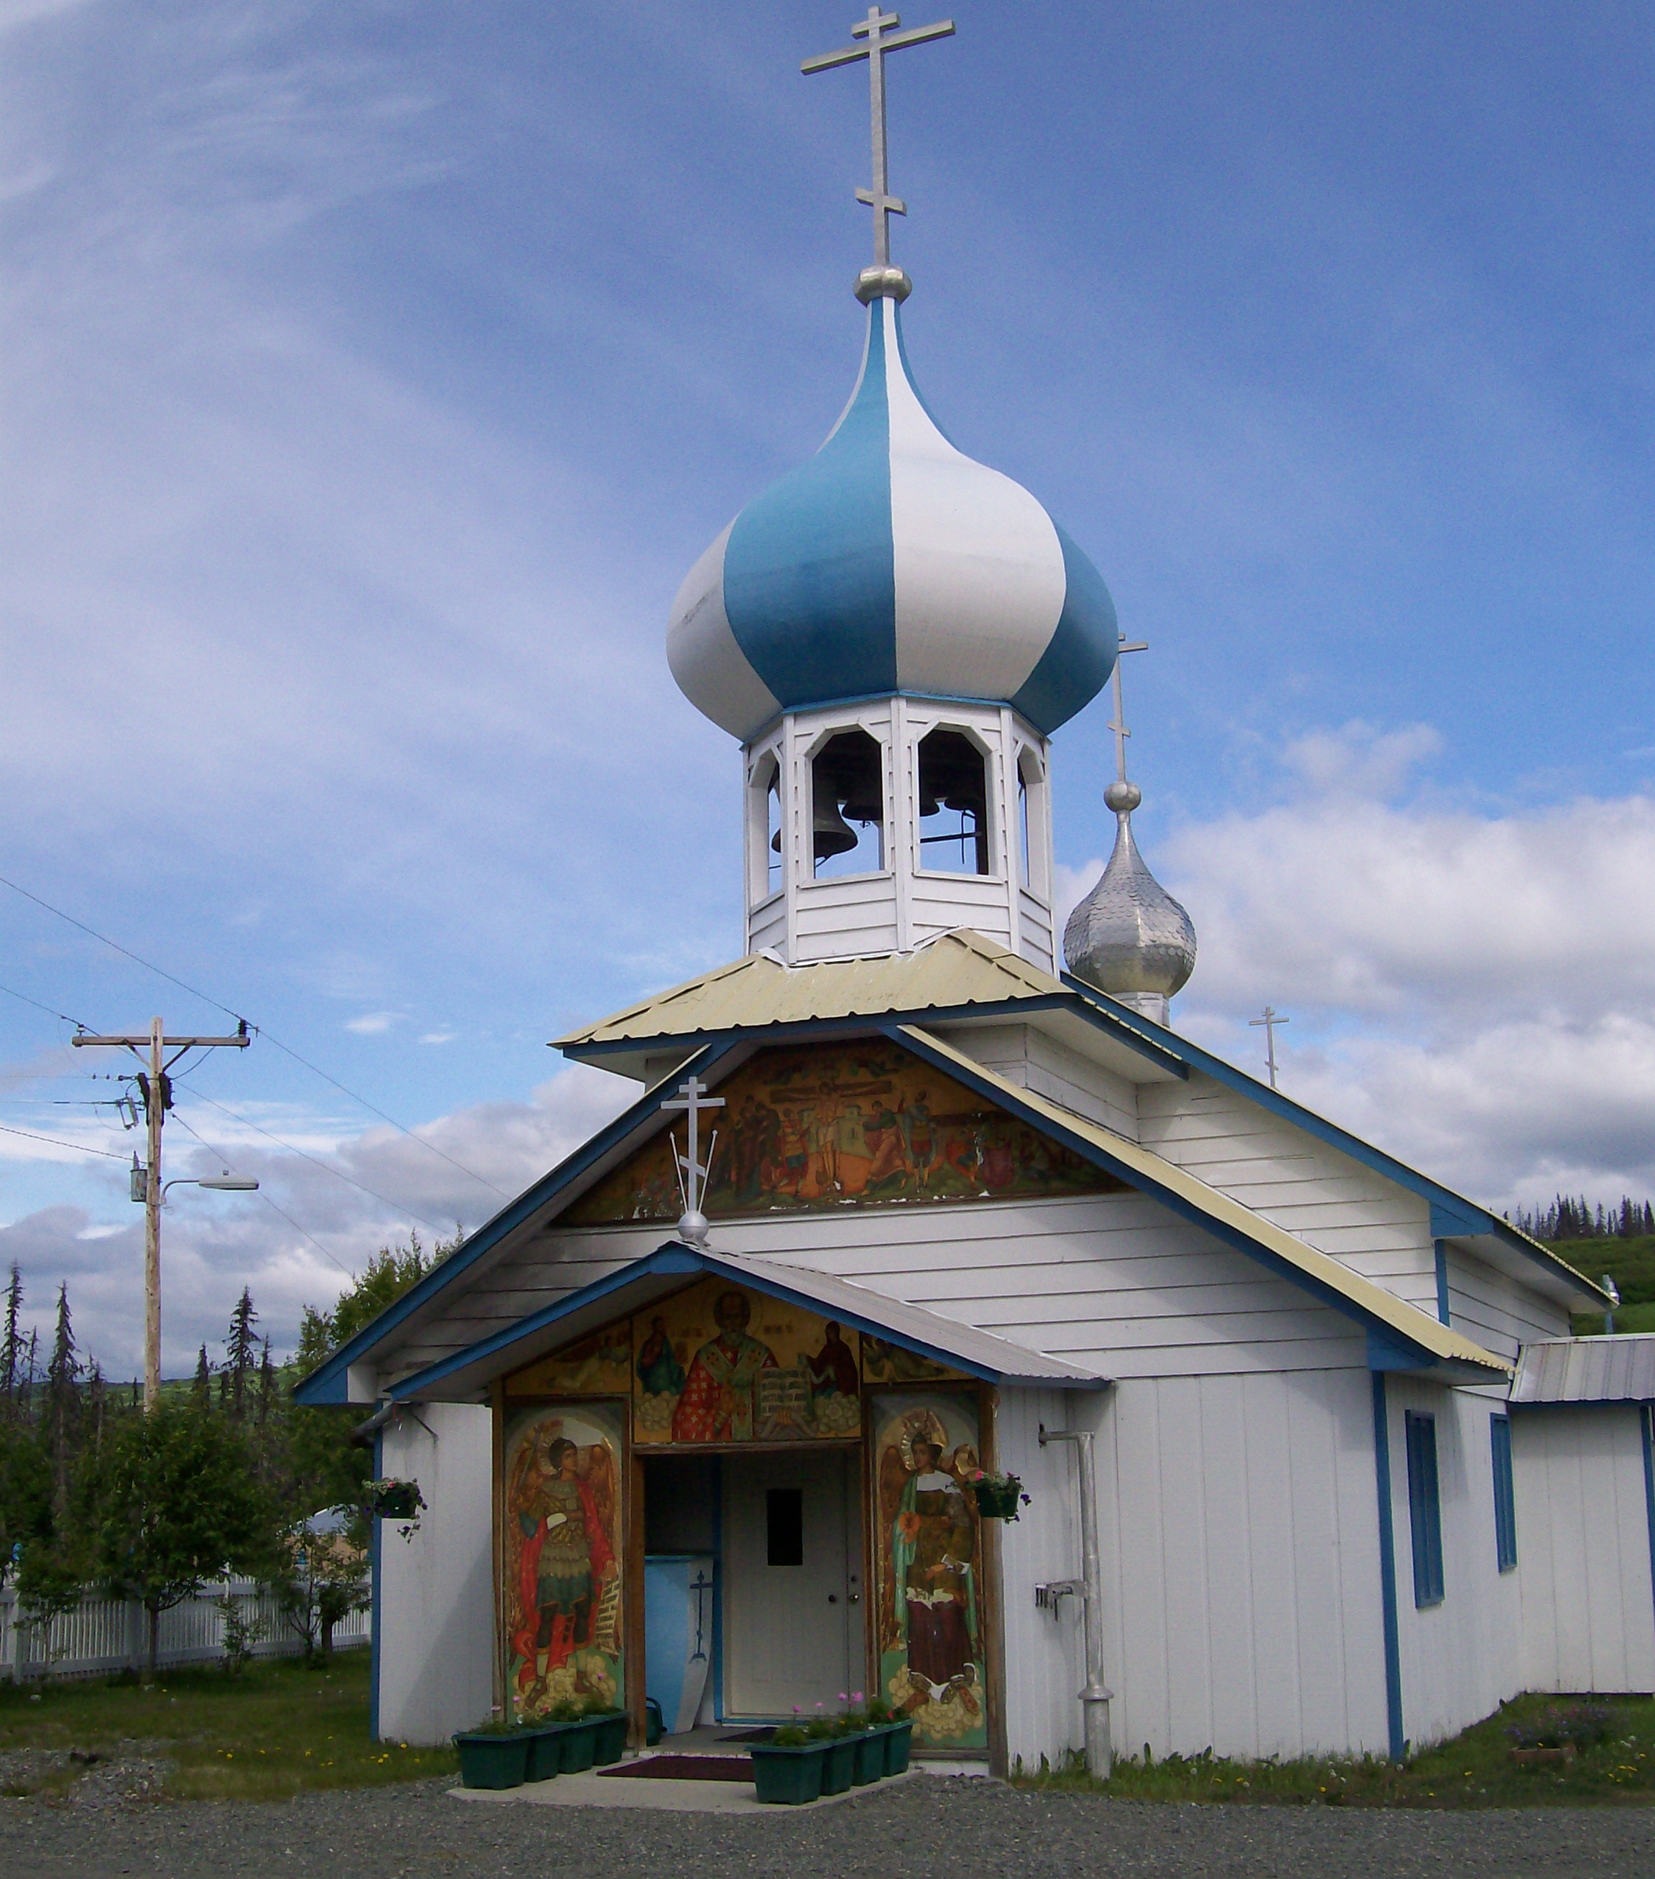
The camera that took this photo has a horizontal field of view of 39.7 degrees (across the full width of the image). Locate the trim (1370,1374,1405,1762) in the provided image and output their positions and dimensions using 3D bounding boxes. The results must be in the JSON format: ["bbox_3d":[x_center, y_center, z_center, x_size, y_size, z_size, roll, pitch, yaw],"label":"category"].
[{"bbox_3d":[3.799,4.224,15.559,0.100,2.550,0.060,-6,-14,22],"label":"trim"}]

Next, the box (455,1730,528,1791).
[{"bbox_3d":[-2.060,5.164,14.434,0.400,0.310,0.430,-6,-14,22],"label":"box"}]

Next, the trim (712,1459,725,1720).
[{"bbox_3d":[-0.789,4.613,16.444,0.085,2.000,0.040,-7,-14,22],"label":"trim"}]

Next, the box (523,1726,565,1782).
[{"bbox_3d":[-1.788,4.855,13.733,0.380,0.310,0.390,-7,-14,22],"label":"box"}]

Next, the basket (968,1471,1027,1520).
[{"bbox_3d":[1.034,3.399,14.039,0.350,0.310,0.320,-1,-13,0],"label":"basket"}]

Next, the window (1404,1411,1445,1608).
[{"bbox_3d":[4.404,4.197,16.960,0.090,1.380,1.320,-6,-14,22],"label":"window"}]

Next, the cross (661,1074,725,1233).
[{"bbox_3d":[-0.905,1.466,15.557,0.490,1.130,0.200,-6,-14,22],"label":"cross"}]

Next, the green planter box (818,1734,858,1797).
[{"bbox_3d":[-0.033,5.052,14.057,0.400,0.310,0.430,-6,-14,22],"label":"green planter box"}]

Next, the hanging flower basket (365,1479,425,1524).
[{"bbox_3d":[-2.777,3.600,14.811,0.320,0.270,0.320,-7,-14,22],"label":"hanging flower basket"}]

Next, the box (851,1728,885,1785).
[{"bbox_3d":[0.119,4.745,13.343,0.380,0.310,0.390,-7,-14,22],"label":"box"}]

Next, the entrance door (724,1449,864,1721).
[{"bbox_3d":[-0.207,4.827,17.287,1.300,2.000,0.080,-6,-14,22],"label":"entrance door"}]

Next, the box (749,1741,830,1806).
[{"bbox_3d":[-0.202,4.580,12.621,0.380,0.310,0.390,-7,-14,22],"label":"box"}]

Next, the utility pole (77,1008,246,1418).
[{"bbox_3d":[-8.807,5.013,29.933,2.500,8.300,0.450,0,-13,-2],"label":"utility pole"}]

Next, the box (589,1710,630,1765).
[{"bbox_3d":[-1.497,5.027,14.462,0.380,0.310,0.390,-7,-14,22],"label":"box"}]

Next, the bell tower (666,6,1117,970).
[{"bbox_3d":[0.541,-4.179,20.614,3.800,9.500,3.800,-6,-14,22],"label":"bell tower"}]

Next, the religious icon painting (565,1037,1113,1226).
[{"bbox_3d":[-0.050,1.367,16.843,4.500,1.260,0.060,-7,-14,22],"label":"religious icon painting"}]

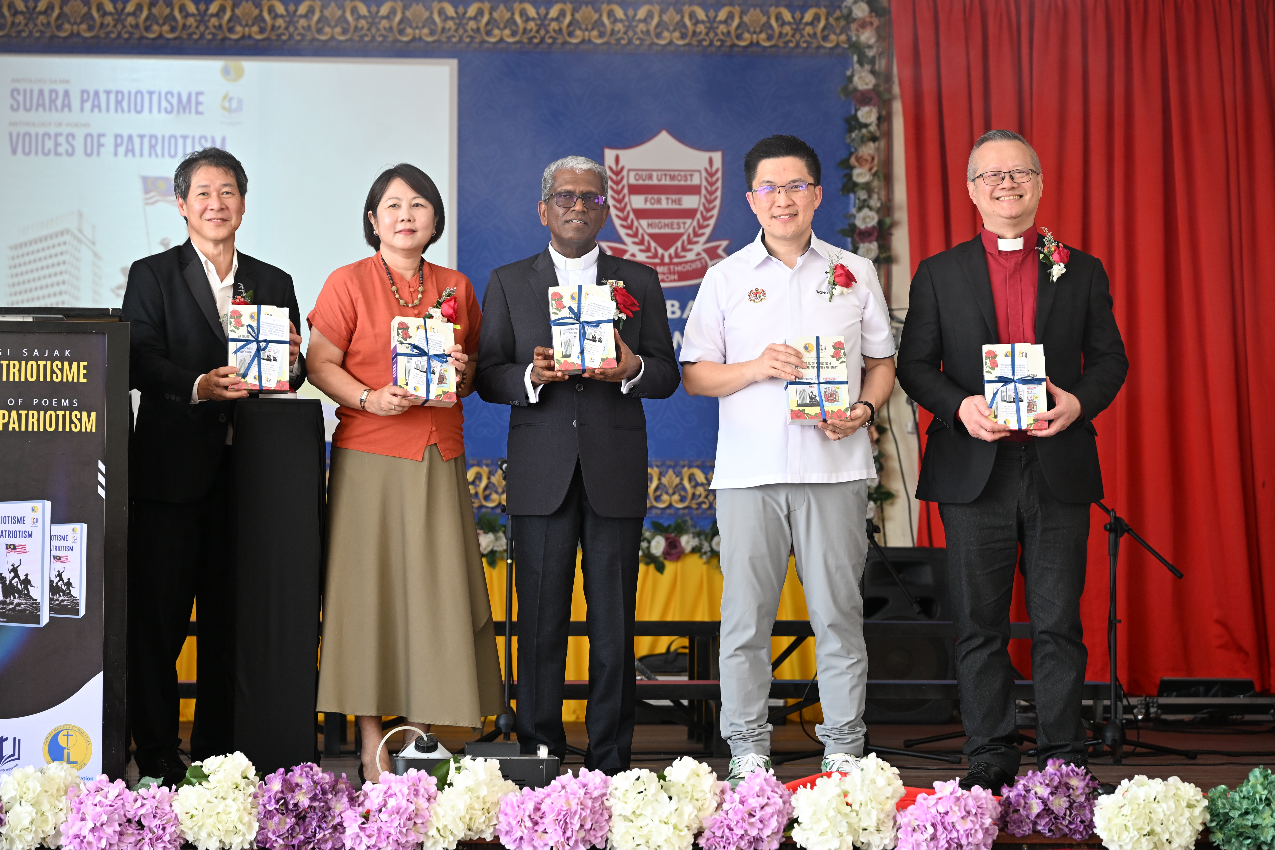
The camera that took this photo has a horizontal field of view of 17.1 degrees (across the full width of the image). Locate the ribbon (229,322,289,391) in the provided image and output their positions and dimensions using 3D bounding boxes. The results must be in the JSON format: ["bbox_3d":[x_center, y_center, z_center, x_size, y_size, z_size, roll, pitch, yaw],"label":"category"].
[{"bbox_3d":[-0.940,-0.181,10.550,0.150,0.190,0.042,1,-12,-9],"label":"ribbon"}]

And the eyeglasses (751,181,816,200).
[{"bbox_3d":[0.371,-0.600,10.850,0.150,0.043,0.145,-5,-2,4],"label":"eyeglasses"}]

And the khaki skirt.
[{"bbox_3d":[-0.569,0.391,10.620,0.455,0.710,0.380,0,-2,-11],"label":"khaki skirt"}]

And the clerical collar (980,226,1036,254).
[{"bbox_3d":[0.939,-0.469,10.770,0.143,0.070,0.135,0,1,-5],"label":"clerical collar"}]

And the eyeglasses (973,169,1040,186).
[{"bbox_3d":[0.934,-0.628,10.770,0.152,0.042,0.145,-5,-4,-6],"label":"eyeglasses"}]

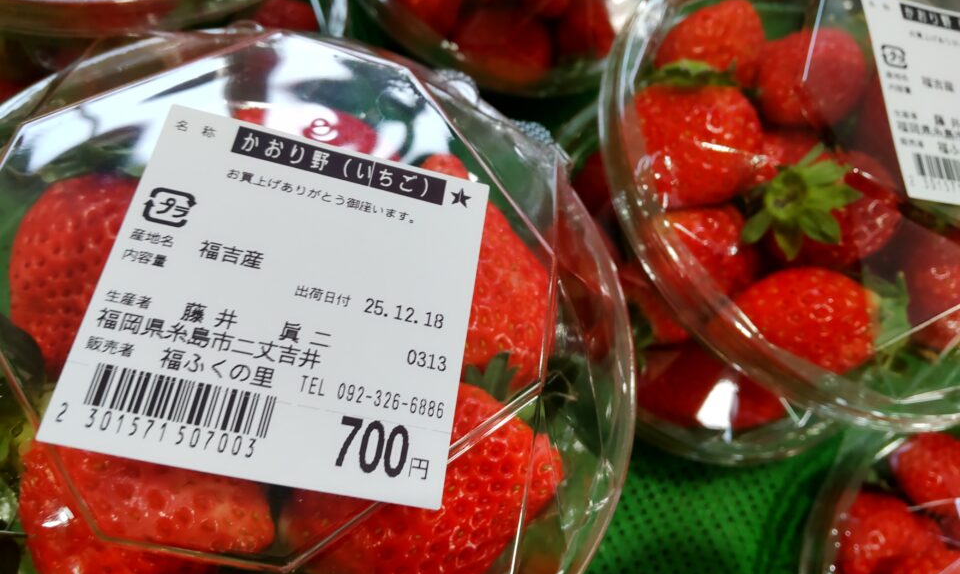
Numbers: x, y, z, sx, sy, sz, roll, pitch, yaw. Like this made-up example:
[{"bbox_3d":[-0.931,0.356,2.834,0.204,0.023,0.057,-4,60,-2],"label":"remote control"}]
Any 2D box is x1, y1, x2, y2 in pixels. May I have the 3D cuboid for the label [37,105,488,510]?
[{"bbox_3d":[-0.028,0.001,0.104,0.055,0.001,0.056,12,66,-9],"label":"label"}]

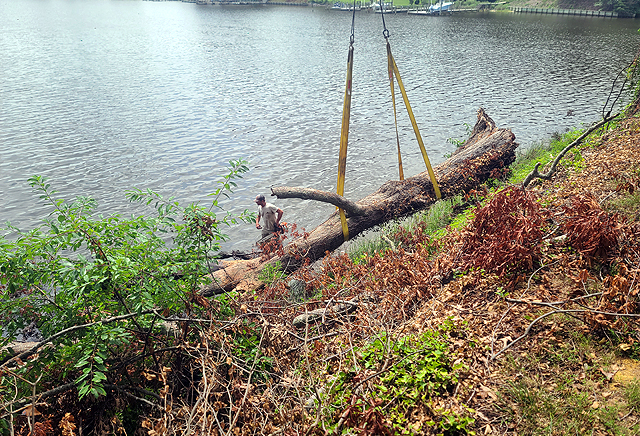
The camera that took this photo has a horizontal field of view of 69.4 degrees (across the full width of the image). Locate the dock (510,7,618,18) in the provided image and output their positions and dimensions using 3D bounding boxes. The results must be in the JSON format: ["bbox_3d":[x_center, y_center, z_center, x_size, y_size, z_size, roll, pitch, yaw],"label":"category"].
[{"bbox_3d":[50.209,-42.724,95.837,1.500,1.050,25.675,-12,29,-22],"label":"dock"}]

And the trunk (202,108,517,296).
[{"bbox_3d":[1.489,-0.686,11.157,9.405,1.550,1.550,-24,35,-30],"label":"trunk"}]

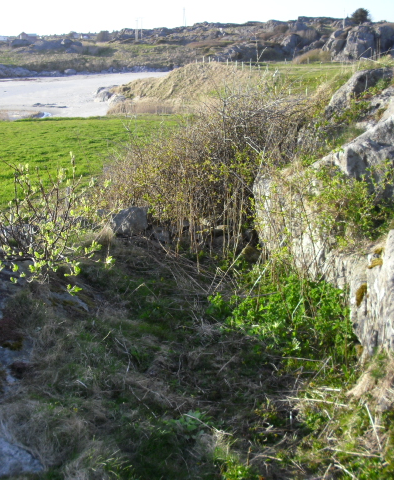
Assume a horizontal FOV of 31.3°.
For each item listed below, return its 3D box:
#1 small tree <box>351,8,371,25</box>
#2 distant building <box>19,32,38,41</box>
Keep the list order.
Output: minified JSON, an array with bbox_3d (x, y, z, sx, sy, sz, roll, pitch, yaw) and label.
[{"bbox_3d":[47.908,-65.052,204.629,5.353,4.217,5.353,4,16,13],"label":"small tree"},{"bbox_3d":[-105.499,-127.156,440.002,10.563,5.207,7.922,-4,16,-13],"label":"distant building"}]

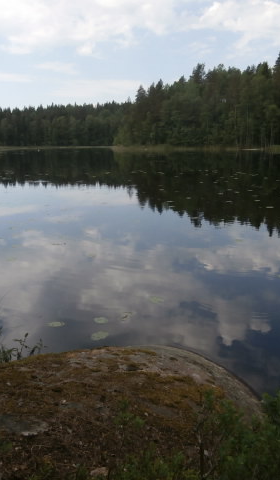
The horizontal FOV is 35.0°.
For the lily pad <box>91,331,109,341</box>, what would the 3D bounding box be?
[{"bbox_3d":[-0.412,0.976,4.585,0.170,0.013,0.230,3,13,12],"label":"lily pad"}]

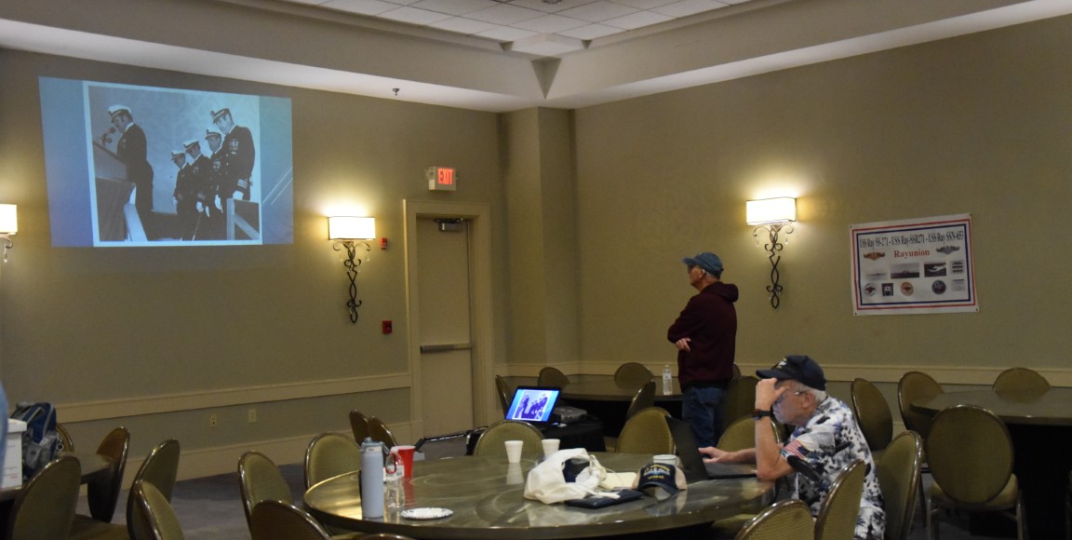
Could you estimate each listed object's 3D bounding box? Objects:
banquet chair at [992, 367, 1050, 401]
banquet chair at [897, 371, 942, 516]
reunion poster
[{"bbox_3d":[3.428,1.140,8.048,0.470,0.890,0.610,-2,-2,12],"label":"banquet chair"},{"bbox_3d":[2.836,1.161,8.041,0.470,0.890,0.610,-1,-2,-25],"label":"banquet chair"},{"bbox_3d":[3.438,-0.029,10.643,1.185,0.870,0.015,-4,-2,44],"label":"reunion poster"}]

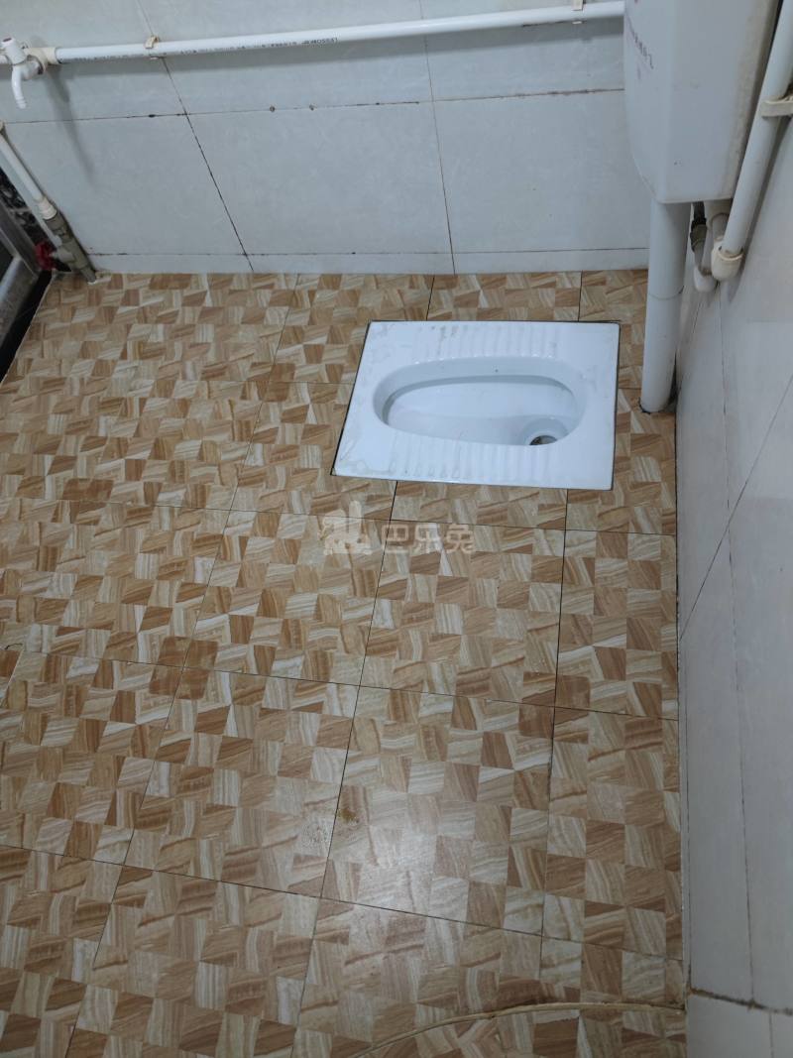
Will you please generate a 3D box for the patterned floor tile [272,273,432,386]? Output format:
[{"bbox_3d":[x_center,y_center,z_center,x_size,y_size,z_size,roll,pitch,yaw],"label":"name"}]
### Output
[{"bbox_3d":[-0.087,-0.416,1.583,0.300,0.010,0.298,3,62,12],"label":"patterned floor tile"}]

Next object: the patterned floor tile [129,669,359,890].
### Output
[{"bbox_3d":[-0.227,0.372,1.163,0.300,0.010,0.300,3,62,12],"label":"patterned floor tile"}]

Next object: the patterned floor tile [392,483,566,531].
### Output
[{"bbox_3d":[0.143,-0.042,1.323,0.300,0.010,0.087,4,62,12],"label":"patterned floor tile"}]

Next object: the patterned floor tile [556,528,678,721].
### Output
[{"bbox_3d":[0.344,0.140,1.180,0.174,0.010,0.300,3,62,12],"label":"patterned floor tile"}]

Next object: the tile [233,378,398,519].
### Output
[{"bbox_3d":[-0.134,-0.153,1.435,0.300,0.010,0.300,4,62,12],"label":"tile"}]

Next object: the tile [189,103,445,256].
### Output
[{"bbox_3d":[-0.131,-0.658,1.471,0.450,0.310,0.010,3,62,12],"label":"tile"}]

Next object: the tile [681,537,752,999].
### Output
[{"bbox_3d":[0.363,0.273,0.875,0.010,0.298,0.450,3,62,12],"label":"tile"}]

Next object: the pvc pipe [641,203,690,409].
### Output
[{"bbox_3d":[0.413,-0.336,1.186,0.050,0.438,0.050,1,61,16],"label":"pvc pipe"}]

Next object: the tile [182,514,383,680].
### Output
[{"bbox_3d":[-0.180,0.108,1.295,0.300,0.010,0.300,4,62,12],"label":"tile"}]

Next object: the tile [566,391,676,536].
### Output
[{"bbox_3d":[0.393,-0.122,1.328,0.175,0.010,0.300,3,62,12],"label":"tile"}]

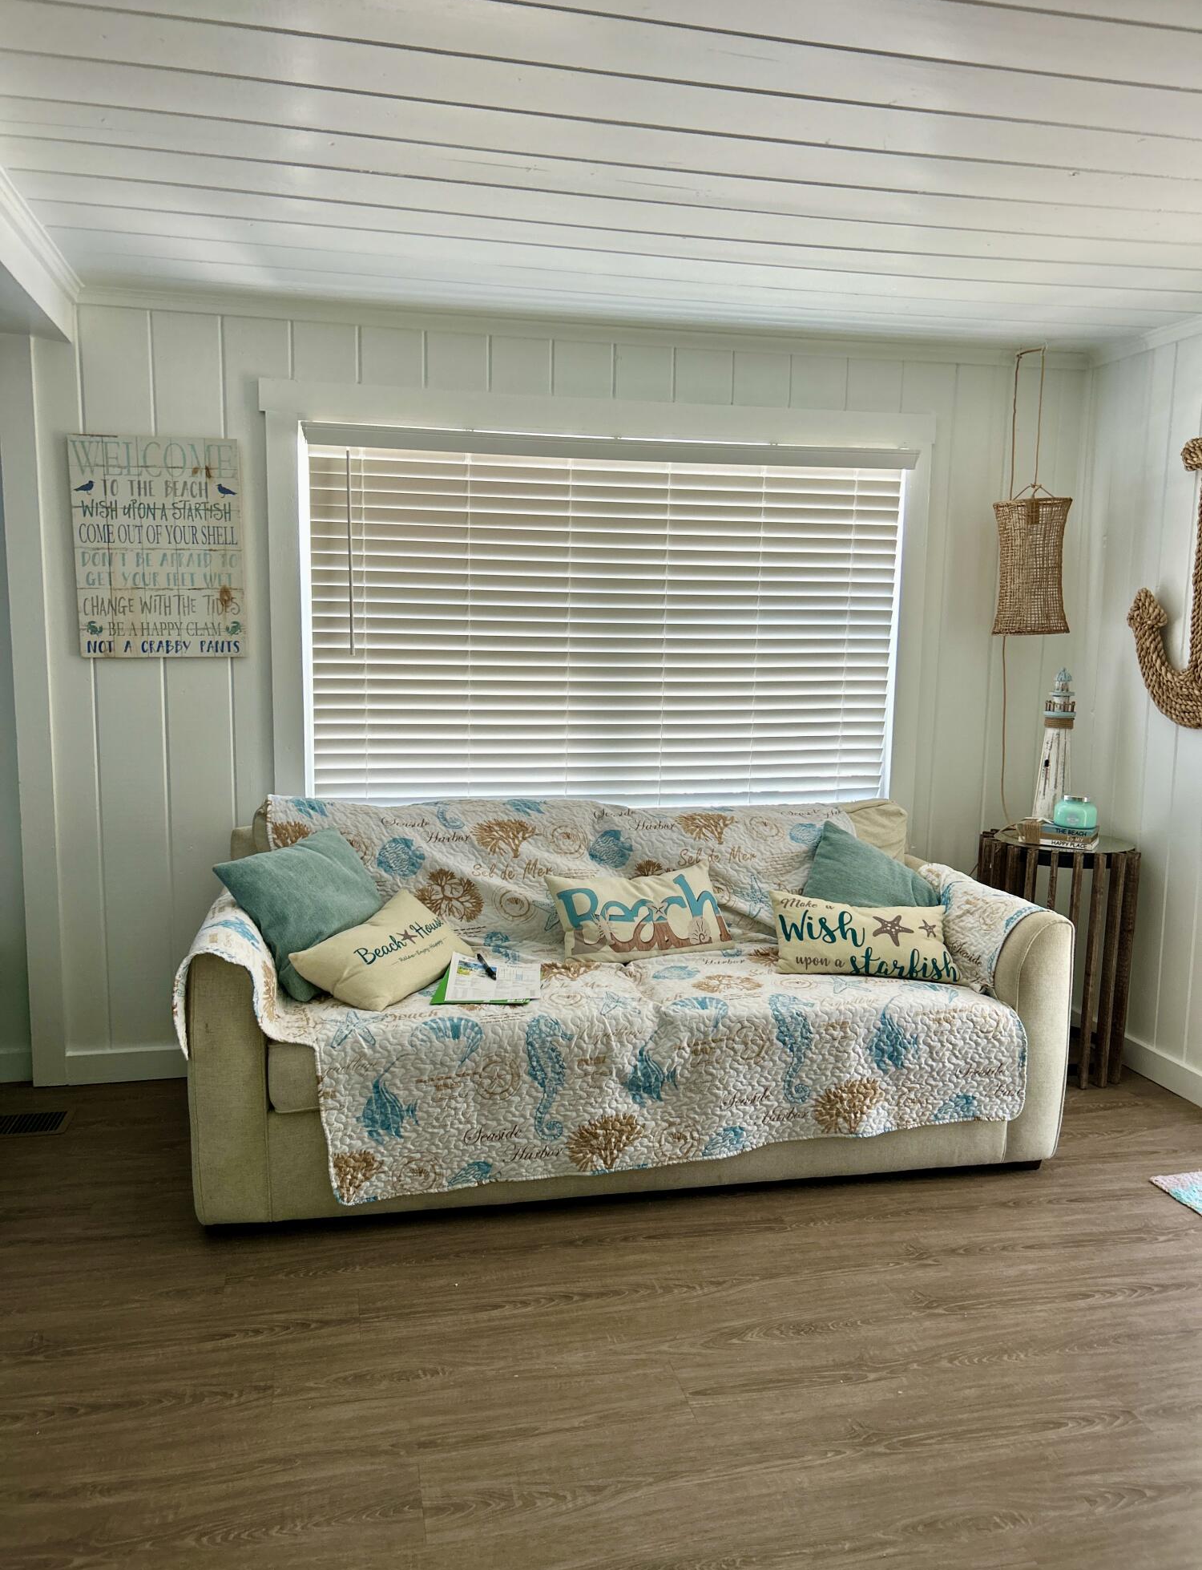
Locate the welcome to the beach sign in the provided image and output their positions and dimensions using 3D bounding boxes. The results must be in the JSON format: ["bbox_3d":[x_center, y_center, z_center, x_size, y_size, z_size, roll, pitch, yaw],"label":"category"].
[{"bbox_3d":[-1.219,-0.652,3.325,0.436,0.595,0.022,-1,8,-13],"label":"welcome to the beach sign"}]

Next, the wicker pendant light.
[{"bbox_3d":[1.363,-0.911,3.757,0.228,0.884,0.228,-1,8,-13],"label":"wicker pendant light"}]

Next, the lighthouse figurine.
[{"bbox_3d":[1.404,-0.093,3.706,0.125,0.527,0.125,-1,8,-13],"label":"lighthouse figurine"}]

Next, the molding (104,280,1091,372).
[{"bbox_3d":[0.102,-1.330,3.535,3.058,0.055,0.045,-1,8,-13],"label":"molding"}]

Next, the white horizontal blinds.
[{"bbox_3d":[0.055,-0.451,3.629,1.802,1.094,0.060,-1,8,-13],"label":"white horizontal blinds"}]

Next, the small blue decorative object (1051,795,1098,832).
[{"bbox_3d":[1.410,0.079,3.584,0.120,0.088,0.120,-1,8,-13],"label":"small blue decorative object"}]

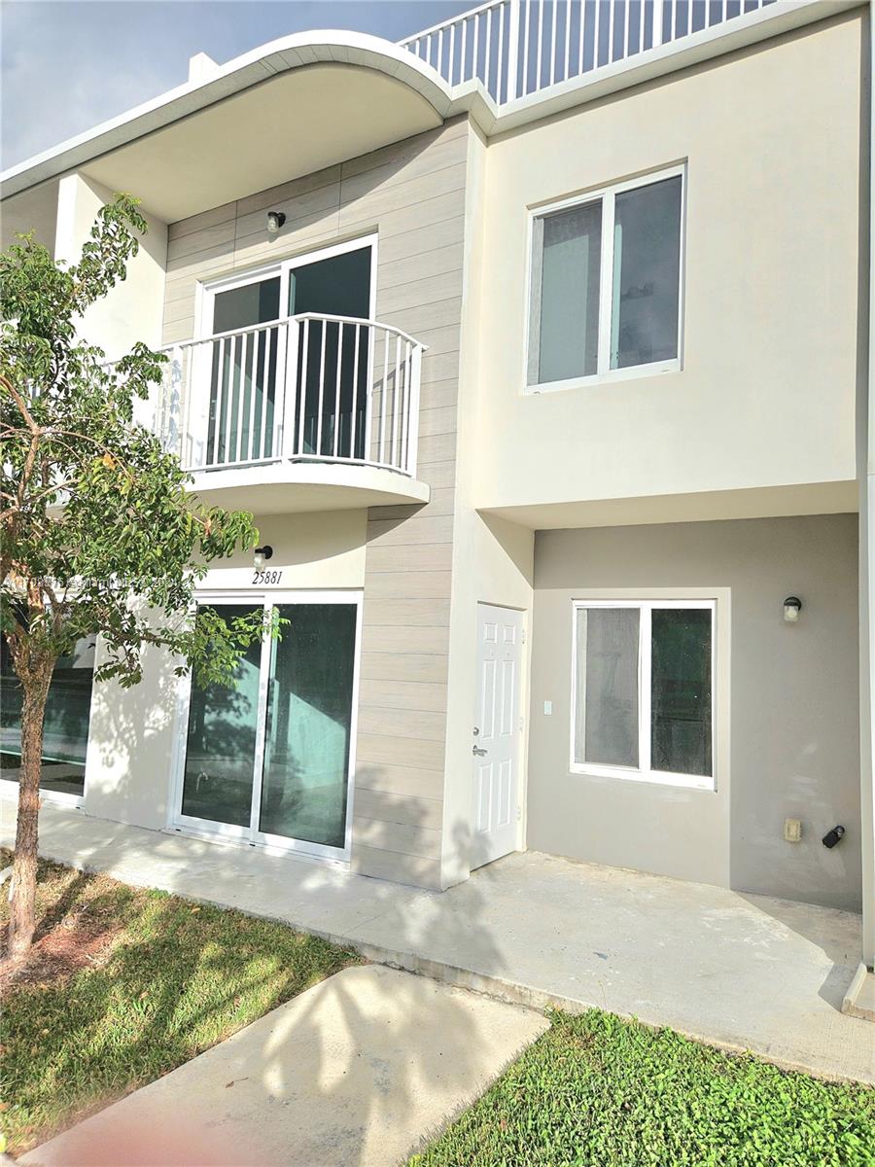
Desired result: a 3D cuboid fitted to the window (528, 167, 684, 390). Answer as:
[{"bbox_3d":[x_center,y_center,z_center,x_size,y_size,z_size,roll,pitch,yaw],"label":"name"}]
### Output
[{"bbox_3d":[1.191,-2.157,5.621,1.150,1.452,0.110,-1,-5,31],"label":"window"}]

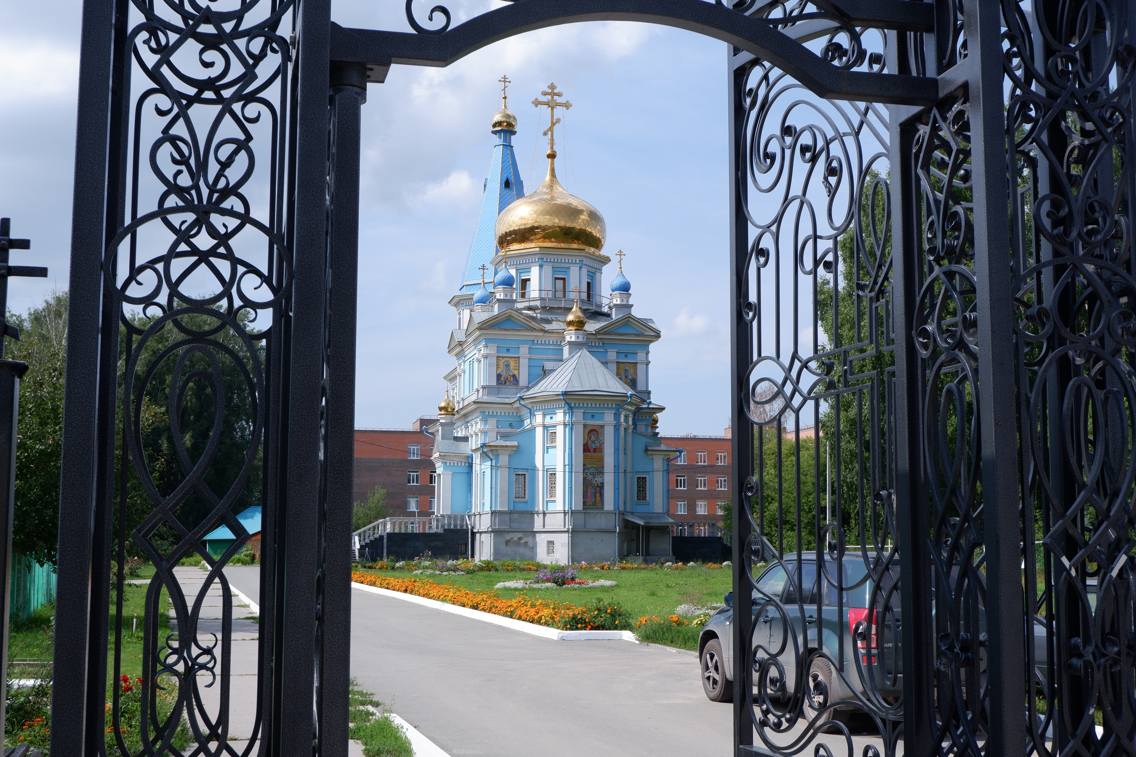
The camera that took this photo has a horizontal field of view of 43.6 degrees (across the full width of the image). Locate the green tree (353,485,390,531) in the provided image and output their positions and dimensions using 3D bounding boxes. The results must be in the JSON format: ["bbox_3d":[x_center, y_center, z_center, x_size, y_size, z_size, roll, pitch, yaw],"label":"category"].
[{"bbox_3d":[-16.549,11.674,117.410,3.540,5.605,3.540,2,-6,-14],"label":"green tree"}]

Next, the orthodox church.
[{"bbox_3d":[-2.033,-5.808,96.511,16.200,35.921,29.211,2,-6,-14],"label":"orthodox church"}]

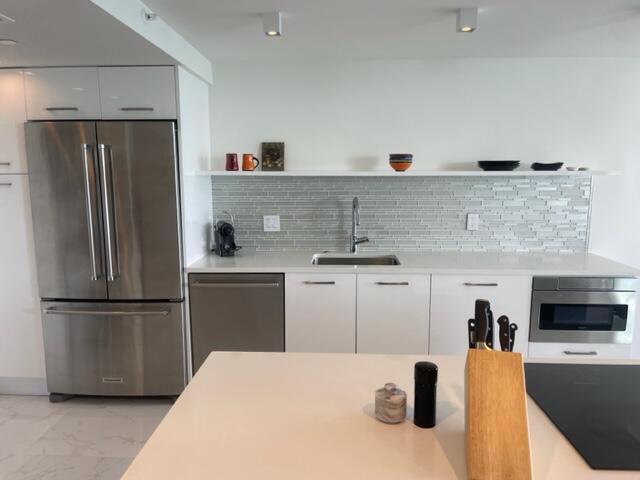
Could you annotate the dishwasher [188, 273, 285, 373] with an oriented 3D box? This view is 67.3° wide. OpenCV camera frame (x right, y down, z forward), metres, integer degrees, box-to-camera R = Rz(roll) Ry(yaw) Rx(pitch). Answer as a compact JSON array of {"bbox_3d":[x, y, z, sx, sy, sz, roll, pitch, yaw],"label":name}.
[{"bbox_3d":[-0.510,0.562,3.360,0.610,0.783,0.610,0,8,3],"label":"dishwasher"}]

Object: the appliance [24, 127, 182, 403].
[{"bbox_3d":[-1.300,0.151,3.288,0.908,1.810,0.745,0,9,3],"label":"appliance"}]

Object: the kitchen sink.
[{"bbox_3d":[0.246,0.234,3.290,0.575,0.200,0.430,0,8,3],"label":"kitchen sink"}]

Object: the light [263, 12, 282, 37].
[{"bbox_3d":[-0.233,-1.070,2.390,0.084,0.092,0.084,0,9,3],"label":"light"}]

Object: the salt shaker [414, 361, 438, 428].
[{"bbox_3d":[0.254,0.371,1.150,0.049,0.144,0.049,0,9,3],"label":"salt shaker"}]

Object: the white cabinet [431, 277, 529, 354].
[{"bbox_3d":[1.013,0.565,3.303,0.614,0.783,0.600,0,8,3],"label":"white cabinet"}]

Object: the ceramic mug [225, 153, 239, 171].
[{"bbox_3d":[-0.603,-0.523,3.259,0.086,0.113,0.114,0,9,3],"label":"ceramic mug"}]

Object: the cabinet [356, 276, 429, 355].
[{"bbox_3d":[0.479,0.562,3.332,0.456,0.783,0.600,0,8,3],"label":"cabinet"}]

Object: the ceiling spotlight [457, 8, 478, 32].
[{"bbox_3d":[0.718,-1.065,2.341,0.084,0.092,0.084,0,9,3],"label":"ceiling spotlight"}]

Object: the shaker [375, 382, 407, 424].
[{"bbox_3d":[0.172,0.388,1.165,0.076,0.084,0.076,0,8,3],"label":"shaker"}]

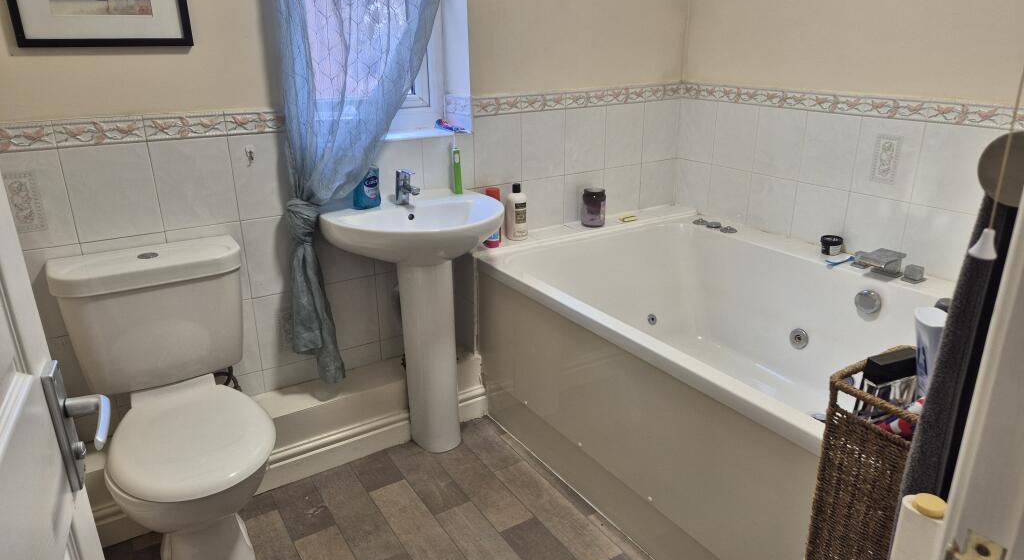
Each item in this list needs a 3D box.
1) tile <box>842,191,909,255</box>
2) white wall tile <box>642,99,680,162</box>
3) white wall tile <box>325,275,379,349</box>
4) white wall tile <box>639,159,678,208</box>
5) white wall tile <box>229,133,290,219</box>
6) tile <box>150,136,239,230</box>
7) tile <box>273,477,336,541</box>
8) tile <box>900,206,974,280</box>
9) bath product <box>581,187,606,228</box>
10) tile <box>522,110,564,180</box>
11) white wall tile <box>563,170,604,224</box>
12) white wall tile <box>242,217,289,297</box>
[{"bbox_3d":[1.213,-0.168,2.276,0.010,0.224,0.199,-13,23,-31],"label":"tile"},{"bbox_3d":[0.635,-0.633,2.902,0.208,0.251,0.010,-13,23,-31],"label":"white wall tile"},{"bbox_3d":[-0.559,0.119,2.328,0.203,0.251,0.010,-13,23,-31],"label":"white wall tile"},{"bbox_3d":[0.627,-0.409,2.936,0.208,0.206,0.010,-13,23,-31],"label":"white wall tile"},{"bbox_3d":[-0.716,-0.307,2.003,0.193,0.247,0.012,-13,23,-31],"label":"white wall tile"},{"bbox_3d":[-0.888,-0.271,1.912,0.200,0.247,0.010,-13,23,-31],"label":"tile"},{"bbox_3d":[-0.618,0.675,2.007,0.118,0.010,0.257,-12,23,-29],"label":"tile"},{"bbox_3d":[1.324,-0.112,2.118,0.010,0.224,0.199,-13,23,-31],"label":"tile"},{"bbox_3d":[0.317,-0.281,2.614,0.096,0.137,0.096,0,20,0],"label":"bath product"},{"bbox_3d":[0.119,-0.502,2.524,0.200,0.247,0.012,-13,23,-31],"label":"tile"},{"bbox_3d":[0.288,-0.330,2.724,0.200,0.206,0.010,-13,23,-31],"label":"white wall tile"},{"bbox_3d":[-0.731,-0.079,2.136,0.203,0.251,0.010,-13,23,-31],"label":"white wall tile"}]

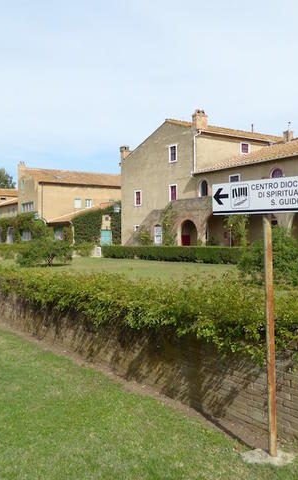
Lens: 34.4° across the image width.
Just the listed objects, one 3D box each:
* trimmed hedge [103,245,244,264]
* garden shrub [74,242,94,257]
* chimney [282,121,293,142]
[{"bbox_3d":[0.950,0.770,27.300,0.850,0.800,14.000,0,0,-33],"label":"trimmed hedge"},{"bbox_3d":[-4.700,0.680,34.300,1.300,1.050,1.400,0,0,-33],"label":"garden shrub"},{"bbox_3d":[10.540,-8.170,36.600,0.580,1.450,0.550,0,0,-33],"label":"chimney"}]

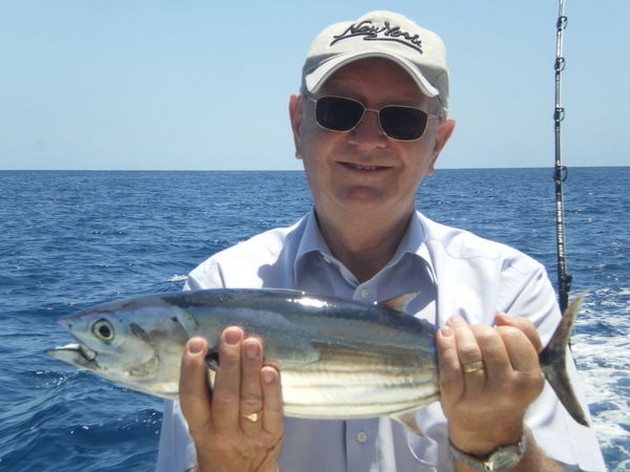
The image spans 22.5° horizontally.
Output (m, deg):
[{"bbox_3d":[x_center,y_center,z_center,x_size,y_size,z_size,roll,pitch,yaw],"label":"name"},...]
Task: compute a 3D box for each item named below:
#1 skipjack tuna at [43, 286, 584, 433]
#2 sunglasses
[{"bbox_3d":[0.003,0.113,1.430,0.485,0.128,0.078,3,2,-3],"label":"skipjack tuna"},{"bbox_3d":[0.067,-0.137,1.790,0.138,0.045,0.140,8,4,4],"label":"sunglasses"}]

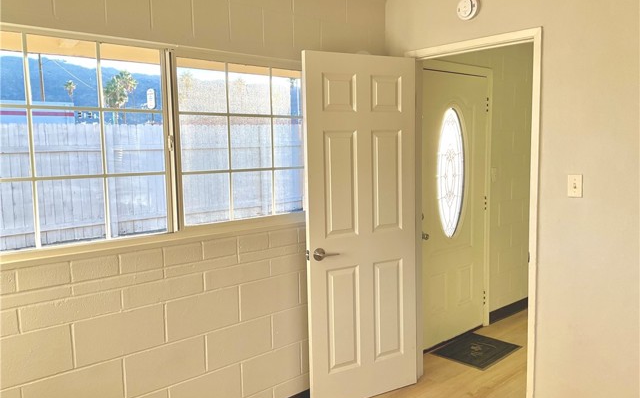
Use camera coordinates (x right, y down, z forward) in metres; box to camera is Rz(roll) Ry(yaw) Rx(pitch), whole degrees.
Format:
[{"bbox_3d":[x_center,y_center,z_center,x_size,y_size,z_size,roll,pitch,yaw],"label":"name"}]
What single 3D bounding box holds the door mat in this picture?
[{"bbox_3d":[1.166,1.118,3.980,0.585,0.010,0.450,-6,7,-42],"label":"door mat"}]

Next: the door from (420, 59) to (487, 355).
[{"bbox_3d":[0.996,0.077,4.091,0.914,2.030,0.050,-6,7,-42],"label":"door"}]

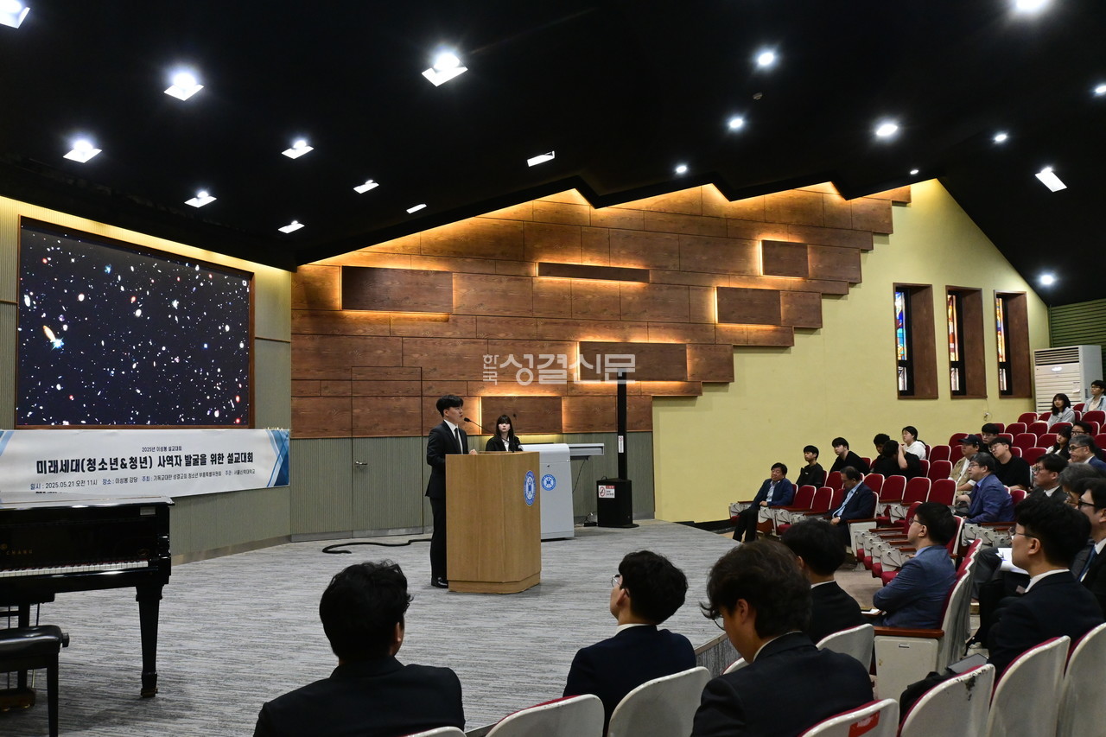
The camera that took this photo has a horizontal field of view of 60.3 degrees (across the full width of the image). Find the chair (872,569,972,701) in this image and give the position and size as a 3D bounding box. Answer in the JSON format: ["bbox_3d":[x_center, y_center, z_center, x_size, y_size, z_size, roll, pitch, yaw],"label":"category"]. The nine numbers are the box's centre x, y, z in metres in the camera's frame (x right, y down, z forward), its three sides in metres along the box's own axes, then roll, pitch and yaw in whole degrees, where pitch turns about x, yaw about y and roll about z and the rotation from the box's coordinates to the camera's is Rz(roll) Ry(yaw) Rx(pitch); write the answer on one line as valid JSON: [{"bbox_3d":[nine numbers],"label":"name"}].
[{"bbox_3d":[2.174,1.633,5.608,0.640,0.945,0.560,-3,-4,25],"label":"chair"}]

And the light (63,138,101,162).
[{"bbox_3d":[-4.423,-2.038,8.946,0.240,0.080,0.240,-29,-12,16],"label":"light"}]

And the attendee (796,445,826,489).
[{"bbox_3d":[3.692,1.767,14.006,0.820,1.260,0.500,0,-4,-14],"label":"attendee"}]

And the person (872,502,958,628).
[{"bbox_3d":[2.035,1.457,5.684,0.780,1.312,0.520,-3,-4,25],"label":"person"}]

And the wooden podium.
[{"bbox_3d":[-0.512,1.395,8.757,0.660,1.220,0.780,-2,-4,19],"label":"wooden podium"}]

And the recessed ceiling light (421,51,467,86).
[{"bbox_3d":[-1.126,-3.087,9.765,0.375,0.100,0.375,-25,-10,13],"label":"recessed ceiling light"}]

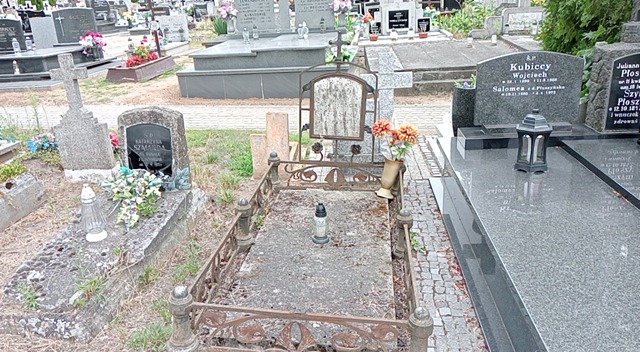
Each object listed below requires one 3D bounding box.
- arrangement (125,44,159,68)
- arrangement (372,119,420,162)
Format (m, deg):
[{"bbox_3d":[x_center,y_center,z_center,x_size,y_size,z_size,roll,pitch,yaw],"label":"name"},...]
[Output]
[{"bbox_3d":[-3.358,-2.254,9.766,0.600,0.400,0.750,0,20,4],"label":"arrangement"},{"bbox_3d":[0.530,-0.249,3.632,0.320,0.290,0.260,1,20,6],"label":"arrangement"}]

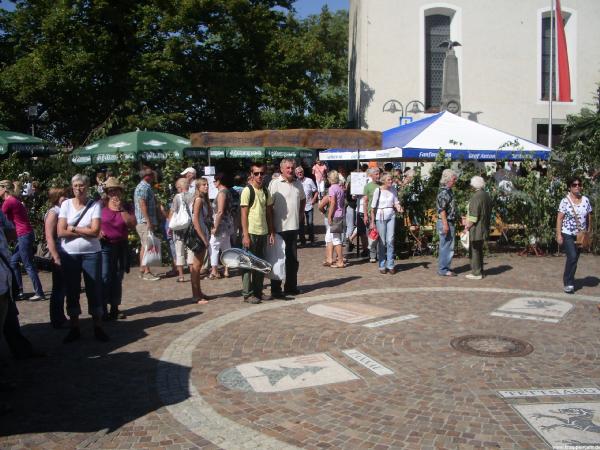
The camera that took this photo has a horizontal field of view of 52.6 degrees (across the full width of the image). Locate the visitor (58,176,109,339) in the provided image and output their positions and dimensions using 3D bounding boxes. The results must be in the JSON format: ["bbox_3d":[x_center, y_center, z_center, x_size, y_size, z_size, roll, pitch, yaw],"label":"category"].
[{"bbox_3d":[-2.263,0.327,6.241,0.500,1.686,0.380,-2,5,-16],"label":"visitor"}]

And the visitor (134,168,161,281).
[{"bbox_3d":[-2.443,-0.017,9.626,0.420,1.752,0.480,-2,5,-17],"label":"visitor"}]

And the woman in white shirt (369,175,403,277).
[{"bbox_3d":[1.440,-0.039,10.176,0.540,1.660,0.360,-1,5,-12],"label":"woman in white shirt"}]

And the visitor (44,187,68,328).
[{"bbox_3d":[-2.684,0.348,6.762,0.400,1.552,0.430,-1,5,-13],"label":"visitor"}]

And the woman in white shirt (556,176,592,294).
[{"bbox_3d":[3.846,0.151,8.575,0.520,1.640,0.360,2,6,18],"label":"woman in white shirt"}]

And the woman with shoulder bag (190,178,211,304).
[{"bbox_3d":[-1.312,0.208,8.075,0.330,1.650,0.400,2,6,25],"label":"woman with shoulder bag"}]

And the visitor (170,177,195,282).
[{"bbox_3d":[-1.863,0.065,9.489,0.460,1.611,0.380,-3,6,-23],"label":"visitor"}]

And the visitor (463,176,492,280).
[{"bbox_3d":[2.790,0.049,9.473,0.420,1.608,0.500,3,6,28],"label":"visitor"}]

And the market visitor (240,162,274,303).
[{"bbox_3d":[-0.557,0.084,8.032,0.520,1.800,0.330,-1,5,-7],"label":"market visitor"}]

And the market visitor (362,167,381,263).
[{"bbox_3d":[1.368,-0.190,11.315,0.360,1.758,0.500,4,7,41],"label":"market visitor"}]

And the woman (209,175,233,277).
[{"bbox_3d":[-1.287,-0.001,9.784,0.420,1.684,0.460,0,5,3],"label":"woman"}]

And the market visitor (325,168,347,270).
[{"bbox_3d":[0.655,-0.136,10.675,0.340,1.640,0.450,5,7,41],"label":"market visitor"}]

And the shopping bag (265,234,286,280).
[{"bbox_3d":[-0.321,0.448,8.120,0.330,0.600,0.130,-1,5,-6],"label":"shopping bag"}]

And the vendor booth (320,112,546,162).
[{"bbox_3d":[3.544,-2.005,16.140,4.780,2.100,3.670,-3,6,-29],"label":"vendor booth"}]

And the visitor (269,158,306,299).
[{"bbox_3d":[-0.166,0.040,8.134,0.530,1.840,0.340,-1,5,-13],"label":"visitor"}]

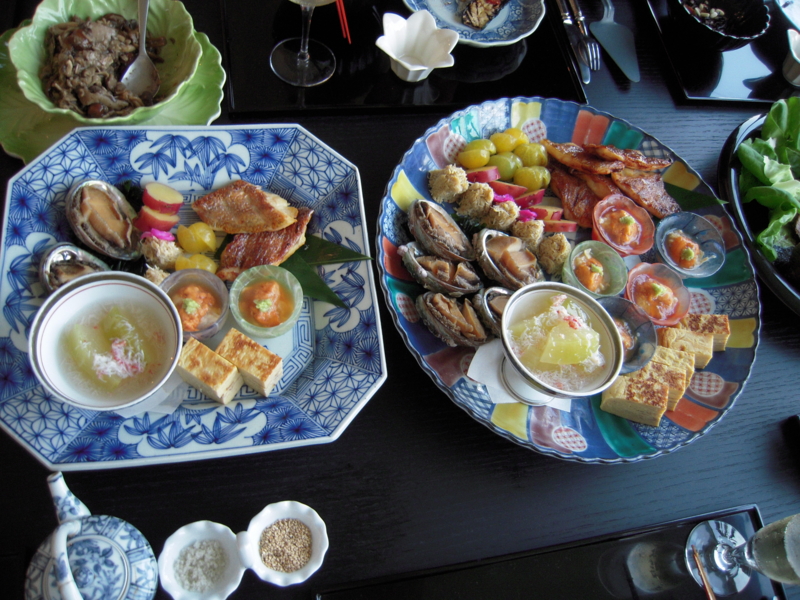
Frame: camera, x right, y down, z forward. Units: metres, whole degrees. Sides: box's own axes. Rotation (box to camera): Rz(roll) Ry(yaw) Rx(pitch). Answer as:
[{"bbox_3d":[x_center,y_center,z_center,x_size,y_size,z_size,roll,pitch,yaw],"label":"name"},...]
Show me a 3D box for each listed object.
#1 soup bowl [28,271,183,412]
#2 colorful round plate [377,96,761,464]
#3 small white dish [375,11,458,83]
[{"bbox_3d":[-0.229,0.043,0.519,0.110,0.071,0.110,0,67,-17],"label":"soup bowl"},{"bbox_3d":[0.175,-0.033,0.677,0.407,0.055,0.407,5,64,-11],"label":"colorful round plate"},{"bbox_3d":[0.017,-0.290,0.763,0.102,0.043,0.098,0,65,-13],"label":"small white dish"}]

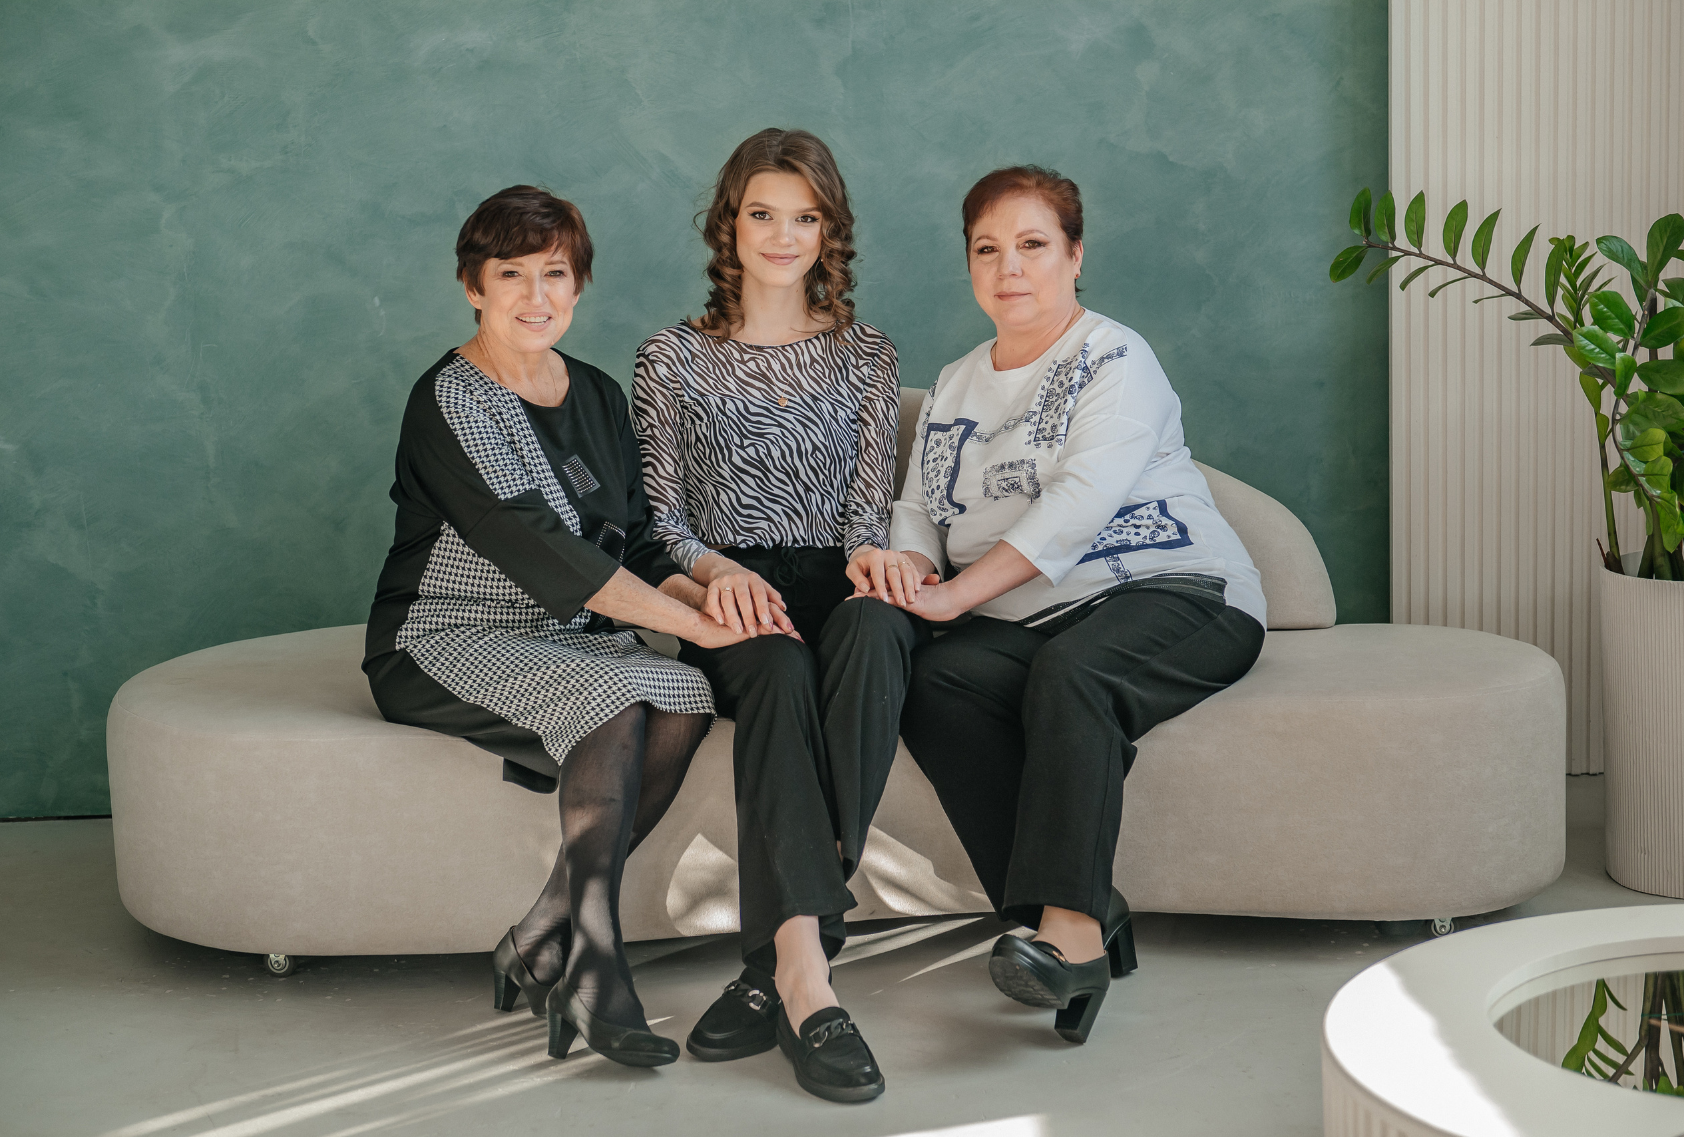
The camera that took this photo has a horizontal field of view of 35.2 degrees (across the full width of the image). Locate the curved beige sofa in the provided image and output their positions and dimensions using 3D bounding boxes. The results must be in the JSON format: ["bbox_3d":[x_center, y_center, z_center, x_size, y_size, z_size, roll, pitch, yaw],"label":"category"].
[{"bbox_3d":[-0.026,0.122,4.278,2.290,0.770,1.070,-2,8,0],"label":"curved beige sofa"}]

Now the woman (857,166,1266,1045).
[{"bbox_3d":[0.300,-0.016,3.887,0.580,1.130,0.960,3,9,30],"label":"woman"}]

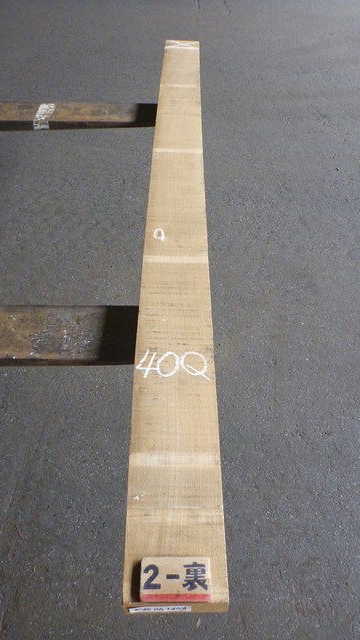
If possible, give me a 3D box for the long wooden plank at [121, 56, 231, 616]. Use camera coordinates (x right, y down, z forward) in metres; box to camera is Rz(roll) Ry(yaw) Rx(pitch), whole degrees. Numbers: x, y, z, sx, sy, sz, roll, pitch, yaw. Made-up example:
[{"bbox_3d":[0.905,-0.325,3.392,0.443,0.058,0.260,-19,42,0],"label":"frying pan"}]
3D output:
[{"bbox_3d":[0.001,-0.347,1.313,0.133,0.038,1.946,1,46,0],"label":"long wooden plank"}]

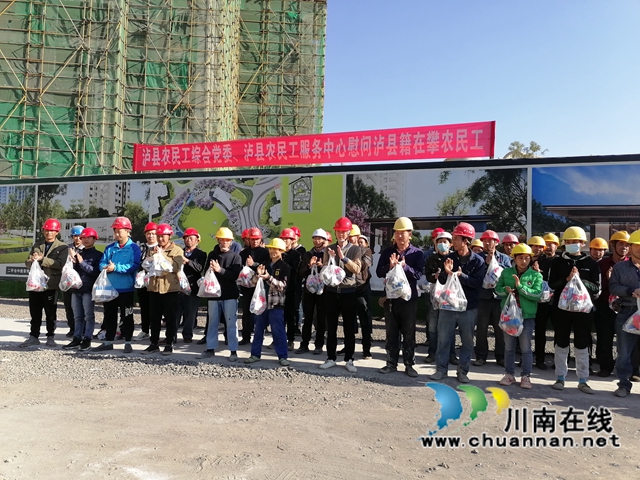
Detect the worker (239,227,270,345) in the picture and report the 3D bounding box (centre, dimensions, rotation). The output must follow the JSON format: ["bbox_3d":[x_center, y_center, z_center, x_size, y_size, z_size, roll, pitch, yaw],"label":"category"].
[{"bbox_3d":[-0.951,0.661,7.250,0.500,1.691,0.420,1,-2,18],"label":"worker"}]

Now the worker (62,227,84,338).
[{"bbox_3d":[-3.853,0.648,7.840,0.520,1.740,0.430,1,-1,0],"label":"worker"}]

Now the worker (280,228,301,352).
[{"bbox_3d":[-0.420,0.704,7.100,0.520,1.735,0.460,0,-2,22],"label":"worker"}]

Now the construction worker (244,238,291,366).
[{"bbox_3d":[-0.639,0.755,6.080,0.500,1.545,0.460,0,-3,34],"label":"construction worker"}]

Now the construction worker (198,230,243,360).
[{"bbox_3d":[-1.283,0.698,6.492,0.520,1.730,0.460,1,-1,16],"label":"construction worker"}]

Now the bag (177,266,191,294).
[{"bbox_3d":[-2.037,0.604,7.450,0.240,0.423,0.200,0,-2,18],"label":"bag"}]

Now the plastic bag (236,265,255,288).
[{"bbox_3d":[-1.075,0.519,7.250,0.270,0.360,0.200,1,-2,14],"label":"plastic bag"}]

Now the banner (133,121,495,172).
[{"bbox_3d":[-0.576,-1.960,10.870,8.300,0.680,0.050,1,-2,18],"label":"banner"}]

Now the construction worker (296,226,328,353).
[{"bbox_3d":[-0.091,0.719,7.000,0.540,1.760,0.460,0,-2,18],"label":"construction worker"}]

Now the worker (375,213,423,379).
[{"bbox_3d":[0.923,0.653,5.772,0.540,1.820,0.460,1,-1,16],"label":"worker"}]

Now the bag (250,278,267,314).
[{"bbox_3d":[-0.733,0.673,5.950,0.200,0.431,0.190,0,-2,18],"label":"bag"}]

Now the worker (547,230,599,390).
[{"bbox_3d":[2.716,0.742,5.304,0.540,1.760,0.460,1,-1,21],"label":"worker"}]

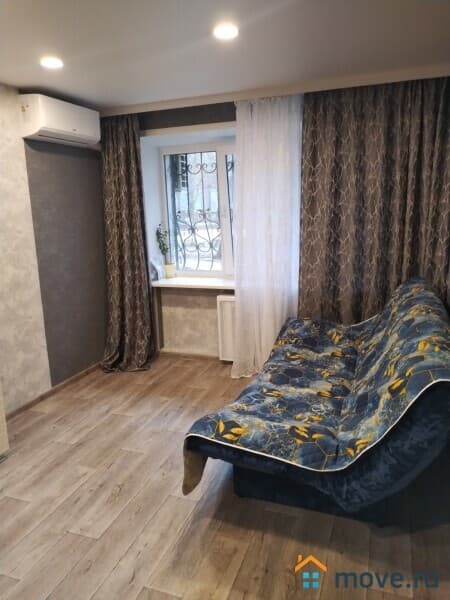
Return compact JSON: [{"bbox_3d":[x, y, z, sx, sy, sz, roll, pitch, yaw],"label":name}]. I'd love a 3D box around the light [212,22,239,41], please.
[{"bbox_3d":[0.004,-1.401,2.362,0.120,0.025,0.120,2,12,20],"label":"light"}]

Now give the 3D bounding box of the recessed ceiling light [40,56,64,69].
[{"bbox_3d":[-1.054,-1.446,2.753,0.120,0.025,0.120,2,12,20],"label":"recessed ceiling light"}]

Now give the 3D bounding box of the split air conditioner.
[{"bbox_3d":[-1.289,-1.417,3.617,0.200,0.296,0.705,2,12,20],"label":"split air conditioner"}]

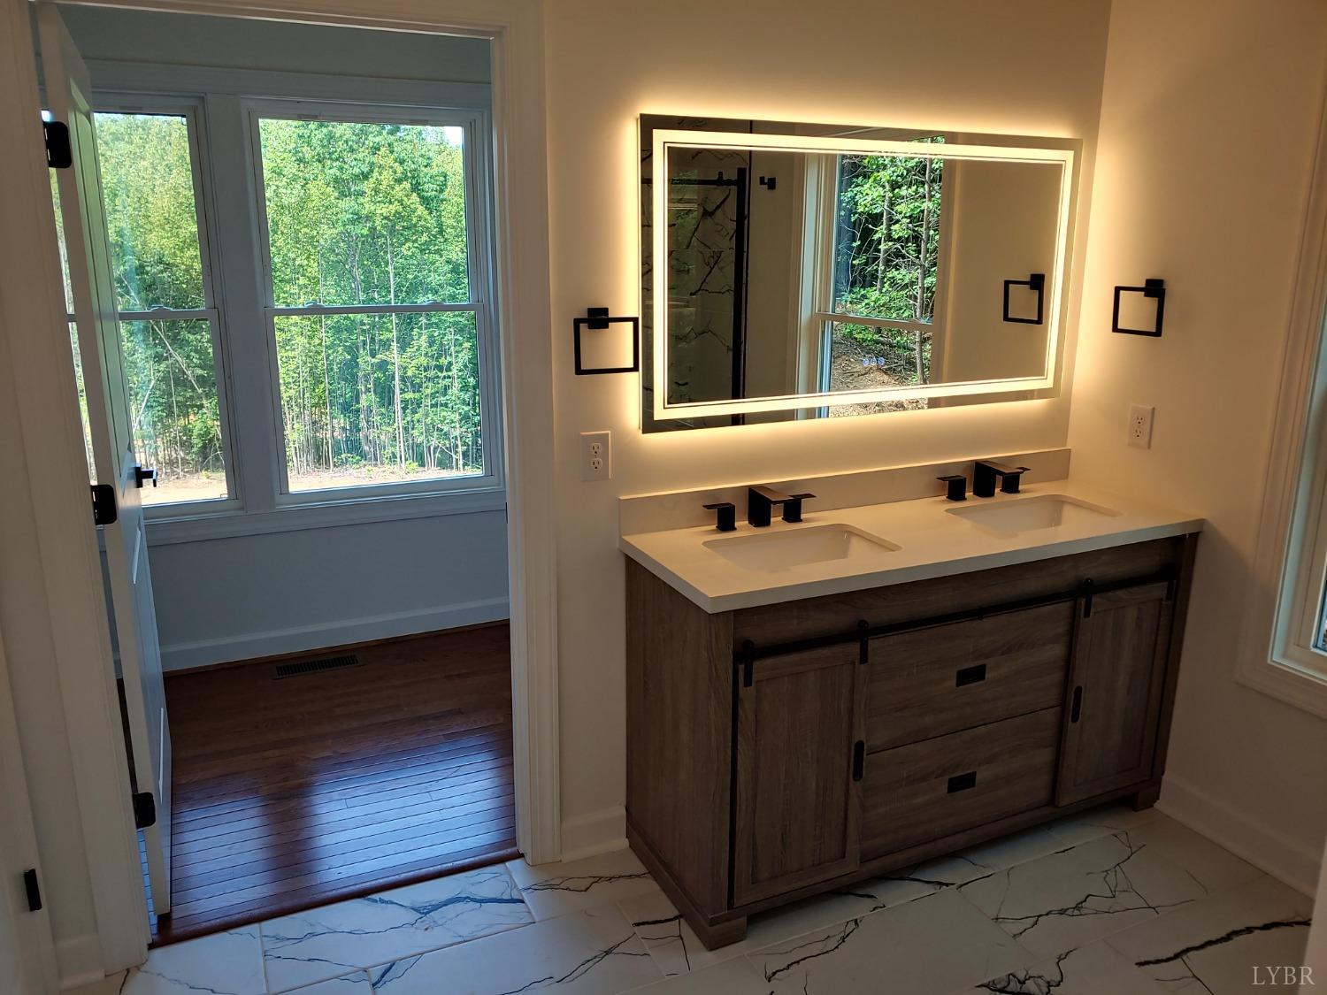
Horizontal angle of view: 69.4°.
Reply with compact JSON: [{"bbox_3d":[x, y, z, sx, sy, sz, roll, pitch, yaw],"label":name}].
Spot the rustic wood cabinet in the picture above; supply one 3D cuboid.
[{"bbox_3d":[0.693,0.529,2.688,1.509,0.857,0.496,-6,15,-24],"label":"rustic wood cabinet"}]

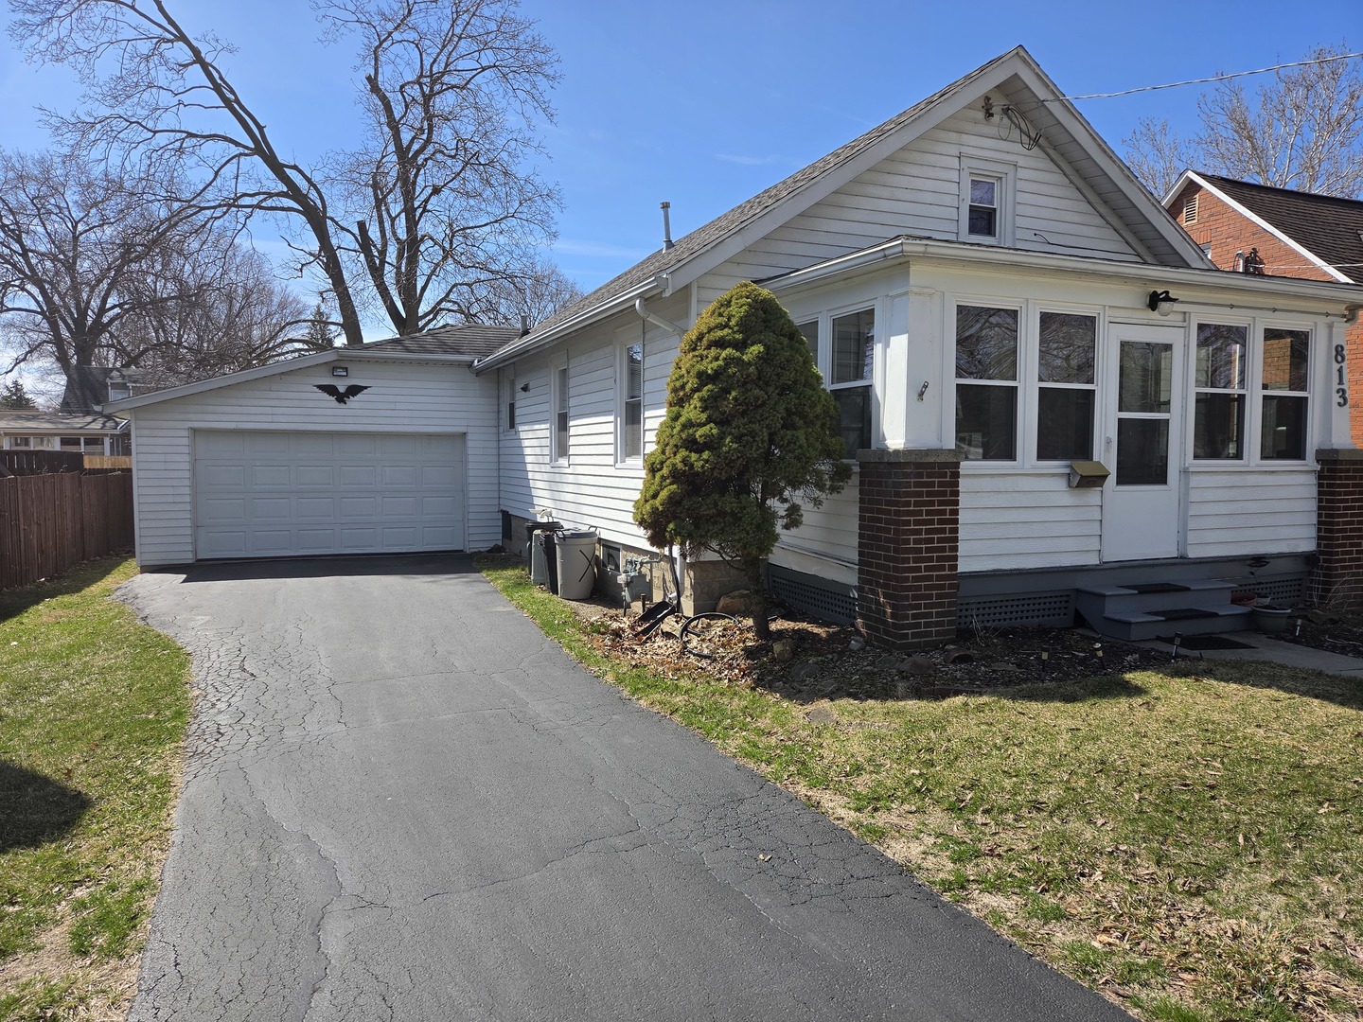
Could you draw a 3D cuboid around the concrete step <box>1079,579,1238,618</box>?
[{"bbox_3d":[3.961,0.722,7.576,1.420,0.180,0.300,-1,3,-22],"label":"concrete step"}]

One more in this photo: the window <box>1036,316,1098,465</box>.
[{"bbox_3d":[3.096,-0.996,7.322,0.624,1.206,0.100,-1,3,-22],"label":"window"}]

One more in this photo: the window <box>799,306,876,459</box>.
[{"bbox_3d":[1.230,-1.016,7.684,0.110,1.216,1.430,-1,3,-22],"label":"window"}]

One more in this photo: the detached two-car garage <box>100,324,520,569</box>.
[{"bbox_3d":[-7.178,-1.434,18.190,6.500,4.250,6.400,-1,3,-22],"label":"detached two-car garage"}]

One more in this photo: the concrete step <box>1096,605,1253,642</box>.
[{"bbox_3d":[4.026,0.905,7.331,1.380,0.165,0.300,-1,3,-22],"label":"concrete step"}]

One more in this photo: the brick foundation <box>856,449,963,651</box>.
[{"bbox_3d":[1.728,0.278,6.884,0.575,1.460,0.575,-1,3,-22],"label":"brick foundation"}]

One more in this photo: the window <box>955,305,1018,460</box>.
[{"bbox_3d":[2.353,-0.980,7.019,0.621,1.206,0.100,-1,3,-22],"label":"window"}]

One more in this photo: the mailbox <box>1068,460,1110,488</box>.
[{"bbox_3d":[3.322,-0.297,7.354,0.310,0.210,0.125,-1,3,-22],"label":"mailbox"}]

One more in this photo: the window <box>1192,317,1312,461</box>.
[{"bbox_3d":[5.122,-1.051,8.146,1.492,1.205,0.100,-1,3,-22],"label":"window"}]

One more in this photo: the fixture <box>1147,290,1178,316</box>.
[{"bbox_3d":[4.005,-1.729,7.514,0.165,0.220,0.210,-1,3,-22],"label":"fixture"}]

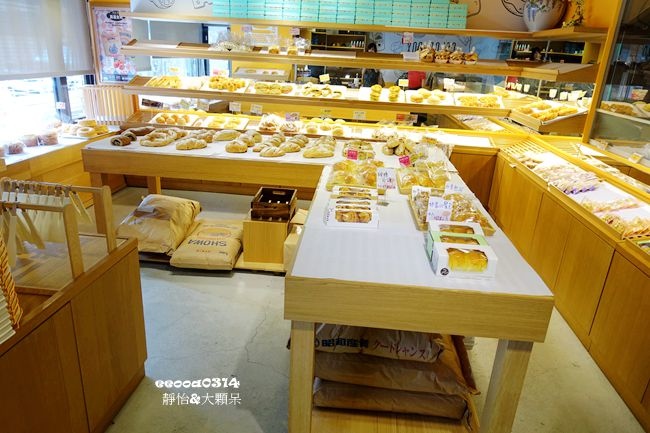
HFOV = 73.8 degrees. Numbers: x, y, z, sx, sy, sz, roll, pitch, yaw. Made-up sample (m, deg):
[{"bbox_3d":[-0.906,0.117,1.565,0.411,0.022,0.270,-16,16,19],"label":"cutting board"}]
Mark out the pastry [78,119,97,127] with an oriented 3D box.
[{"bbox_3d":[-2.500,-0.964,4.558,0.150,0.068,0.150,5,20,4],"label":"pastry"}]

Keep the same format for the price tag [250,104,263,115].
[{"bbox_3d":[-0.735,-1.151,4.660,0.115,0.095,0.012,4,12,3],"label":"price tag"}]

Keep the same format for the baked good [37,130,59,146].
[{"bbox_3d":[-2.466,-0.692,3.830,0.110,0.110,0.140,5,20,4],"label":"baked good"}]

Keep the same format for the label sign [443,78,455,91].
[{"bbox_3d":[1.273,-1.356,4.443,0.118,0.112,0.012,5,20,4],"label":"label sign"}]

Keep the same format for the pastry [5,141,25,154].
[{"bbox_3d":[-2.344,-0.527,3.288,0.110,0.082,0.115,4,21,3],"label":"pastry"}]

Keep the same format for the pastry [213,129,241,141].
[{"bbox_3d":[-0.844,-0.699,3.723,0.240,0.075,0.120,-1,21,-10],"label":"pastry"}]

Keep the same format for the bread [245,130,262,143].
[{"bbox_3d":[-0.551,-0.634,3.443,0.120,0.068,0.140,4,21,3],"label":"bread"}]

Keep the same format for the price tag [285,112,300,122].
[{"bbox_3d":[-0.340,-1.050,4.589,0.142,0.093,0.012,4,12,3],"label":"price tag"}]

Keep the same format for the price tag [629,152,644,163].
[{"bbox_3d":[2.428,-0.460,3.379,0.012,0.075,0.100,25,21,-4],"label":"price tag"}]

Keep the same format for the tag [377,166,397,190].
[{"bbox_3d":[0.303,-0.184,2.113,0.090,0.110,0.012,4,15,3],"label":"tag"}]

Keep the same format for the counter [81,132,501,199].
[{"bbox_3d":[-0.345,-0.189,3.626,2.753,0.762,1.005,5,20,4],"label":"counter"}]

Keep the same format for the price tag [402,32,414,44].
[{"bbox_3d":[0.814,-1.735,4.223,0.110,0.115,0.012,5,20,4],"label":"price tag"}]

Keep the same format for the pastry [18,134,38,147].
[{"bbox_3d":[-2.415,-0.633,3.541,0.115,0.085,0.115,4,21,3],"label":"pastry"}]

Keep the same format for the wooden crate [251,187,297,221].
[{"bbox_3d":[-0.361,-0.086,3.162,0.263,0.126,0.370,4,20,2],"label":"wooden crate"}]

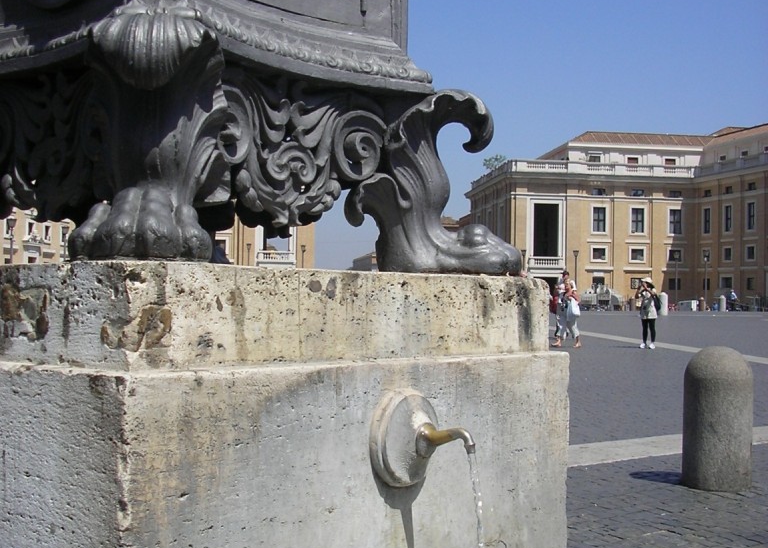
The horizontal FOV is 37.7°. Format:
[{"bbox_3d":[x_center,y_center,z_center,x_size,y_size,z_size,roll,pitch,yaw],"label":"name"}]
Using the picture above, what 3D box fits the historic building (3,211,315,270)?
[{"bbox_3d":[-27.200,-6.300,120.000,40.000,20.000,40.000,1,0,-5],"label":"historic building"}]

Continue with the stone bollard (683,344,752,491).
[{"bbox_3d":[2.598,1.100,8.750,0.541,1.074,0.541,1,0,16],"label":"stone bollard"}]

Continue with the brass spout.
[{"bbox_3d":[0.160,0.402,2.740,0.152,0.083,0.080,1,0,41],"label":"brass spout"}]

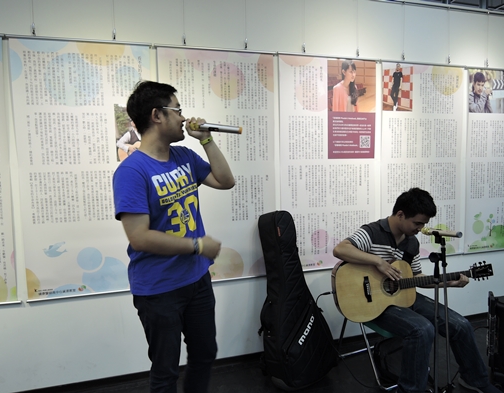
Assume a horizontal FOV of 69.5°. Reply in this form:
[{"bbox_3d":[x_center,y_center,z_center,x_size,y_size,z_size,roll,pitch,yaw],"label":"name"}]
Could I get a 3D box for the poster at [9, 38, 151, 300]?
[{"bbox_3d":[-0.994,-0.156,2.246,0.794,1.566,0.020,-3,4,-16],"label":"poster"}]

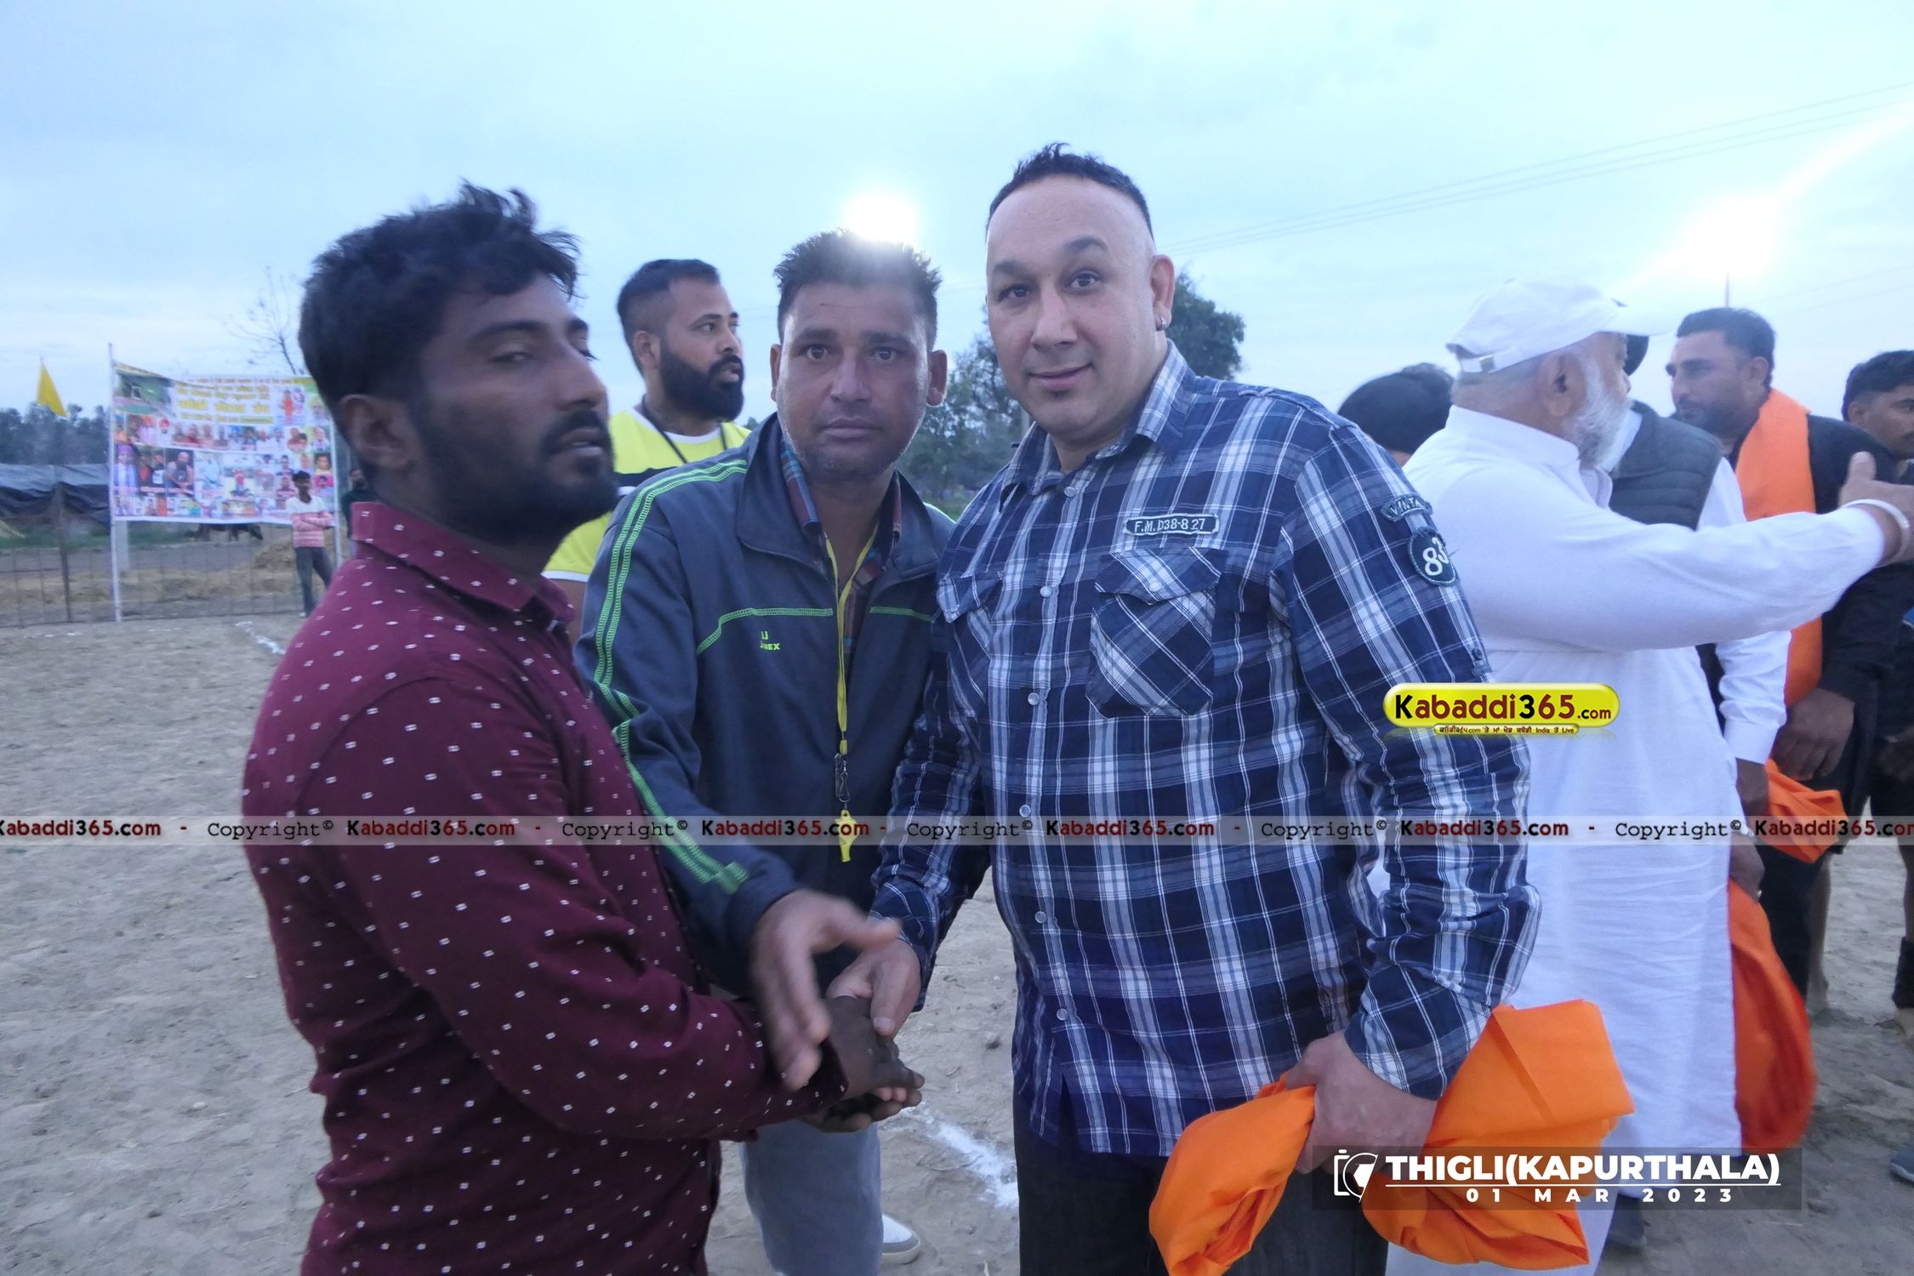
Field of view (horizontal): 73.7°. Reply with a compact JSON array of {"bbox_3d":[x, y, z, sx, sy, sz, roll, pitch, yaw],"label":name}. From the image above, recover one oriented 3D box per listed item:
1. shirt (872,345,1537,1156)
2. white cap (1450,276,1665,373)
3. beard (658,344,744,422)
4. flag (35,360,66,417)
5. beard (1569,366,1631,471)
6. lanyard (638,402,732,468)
[{"bbox_3d":[0.210,0.090,1.250,0.590,0.750,0.410,5,8,38],"label":"shirt"},{"bbox_3d":[0.753,-0.391,1.600,0.272,0.125,0.180,-7,6,5],"label":"white cap"},{"bbox_3d":[-0.395,-0.409,2.050,0.125,0.130,0.150,3,7,24],"label":"beard"},{"bbox_3d":[-10.298,-2.839,14.500,0.360,0.650,0.140,-3,7,-30],"label":"flag"},{"bbox_3d":[0.794,-0.277,1.600,0.110,0.135,0.140,0,6,4],"label":"beard"},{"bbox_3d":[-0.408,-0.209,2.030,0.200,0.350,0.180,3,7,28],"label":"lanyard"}]

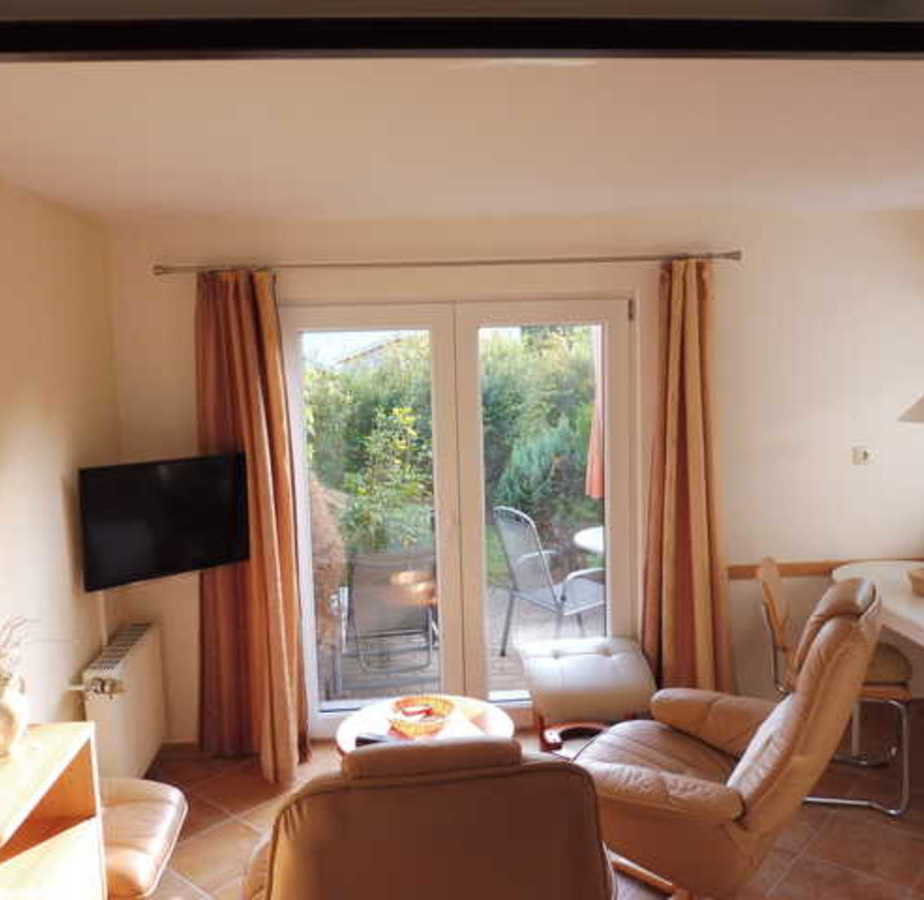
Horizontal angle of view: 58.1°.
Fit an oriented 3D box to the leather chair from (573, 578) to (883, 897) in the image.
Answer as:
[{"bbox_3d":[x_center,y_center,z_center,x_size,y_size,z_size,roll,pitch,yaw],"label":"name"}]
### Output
[{"bbox_3d":[0.817,0.959,2.651,0.900,1.040,0.750,1,7,24],"label":"leather chair"}]

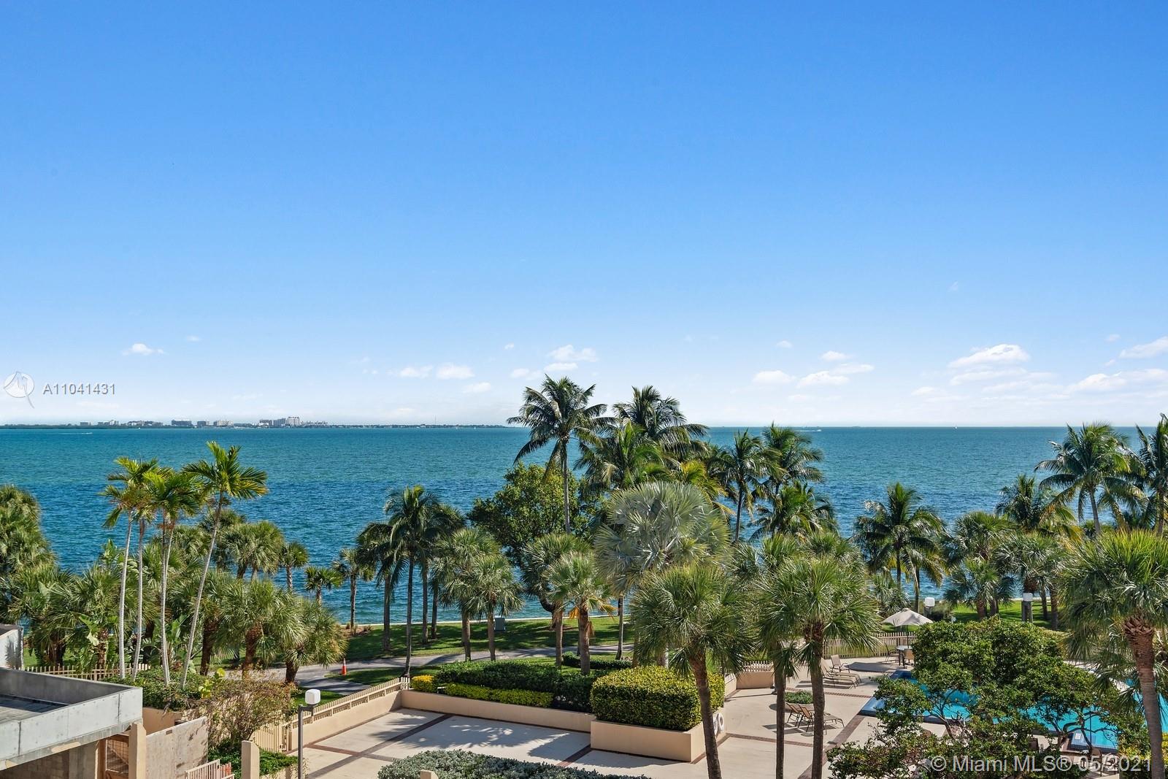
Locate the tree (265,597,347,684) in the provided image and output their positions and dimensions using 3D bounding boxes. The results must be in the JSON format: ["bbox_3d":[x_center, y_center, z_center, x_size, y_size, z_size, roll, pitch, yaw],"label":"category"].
[{"bbox_3d":[-12.799,11.632,51.945,3.780,4.170,3.700,0,-2,0],"label":"tree"}]

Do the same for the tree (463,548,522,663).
[{"bbox_3d":[-4.530,11.114,56.748,2.919,6.118,2.919,0,-2,-5],"label":"tree"}]

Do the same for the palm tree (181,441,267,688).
[{"bbox_3d":[-14.743,7.635,46.274,3.660,10.980,3.300,0,-2,0],"label":"palm tree"}]

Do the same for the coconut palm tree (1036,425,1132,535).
[{"bbox_3d":[30.002,8.112,67.770,5.740,12.250,5.700,0,-2,0],"label":"coconut palm tree"}]

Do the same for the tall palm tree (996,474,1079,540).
[{"bbox_3d":[28.758,9.854,71.715,5.270,9.020,5.200,0,-2,0],"label":"tall palm tree"}]

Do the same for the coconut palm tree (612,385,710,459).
[{"bbox_3d":[4.053,7.019,61.364,5.326,14.590,5.326,0,-2,4],"label":"coconut palm tree"}]

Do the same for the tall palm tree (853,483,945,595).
[{"bbox_3d":[19.159,9.970,68.709,5.550,8.590,5.500,0,-2,0],"label":"tall palm tree"}]

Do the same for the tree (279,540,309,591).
[{"bbox_3d":[-16.638,11.196,65.000,1.850,5.115,1.850,0,-2,0],"label":"tree"}]

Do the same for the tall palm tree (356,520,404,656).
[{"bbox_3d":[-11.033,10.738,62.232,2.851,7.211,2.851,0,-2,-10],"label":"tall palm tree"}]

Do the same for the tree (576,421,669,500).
[{"bbox_3d":[1.959,8.004,60.380,4.950,12.560,4.950,0,-2,2],"label":"tree"}]

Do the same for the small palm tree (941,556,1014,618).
[{"bbox_3d":[23.983,12.213,68.635,4.330,4.100,4.100,0,-2,0],"label":"small palm tree"}]

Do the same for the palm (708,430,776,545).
[{"bbox_3d":[9.566,8.200,69.000,4.000,11.470,4.000,0,-2,0],"label":"palm"}]

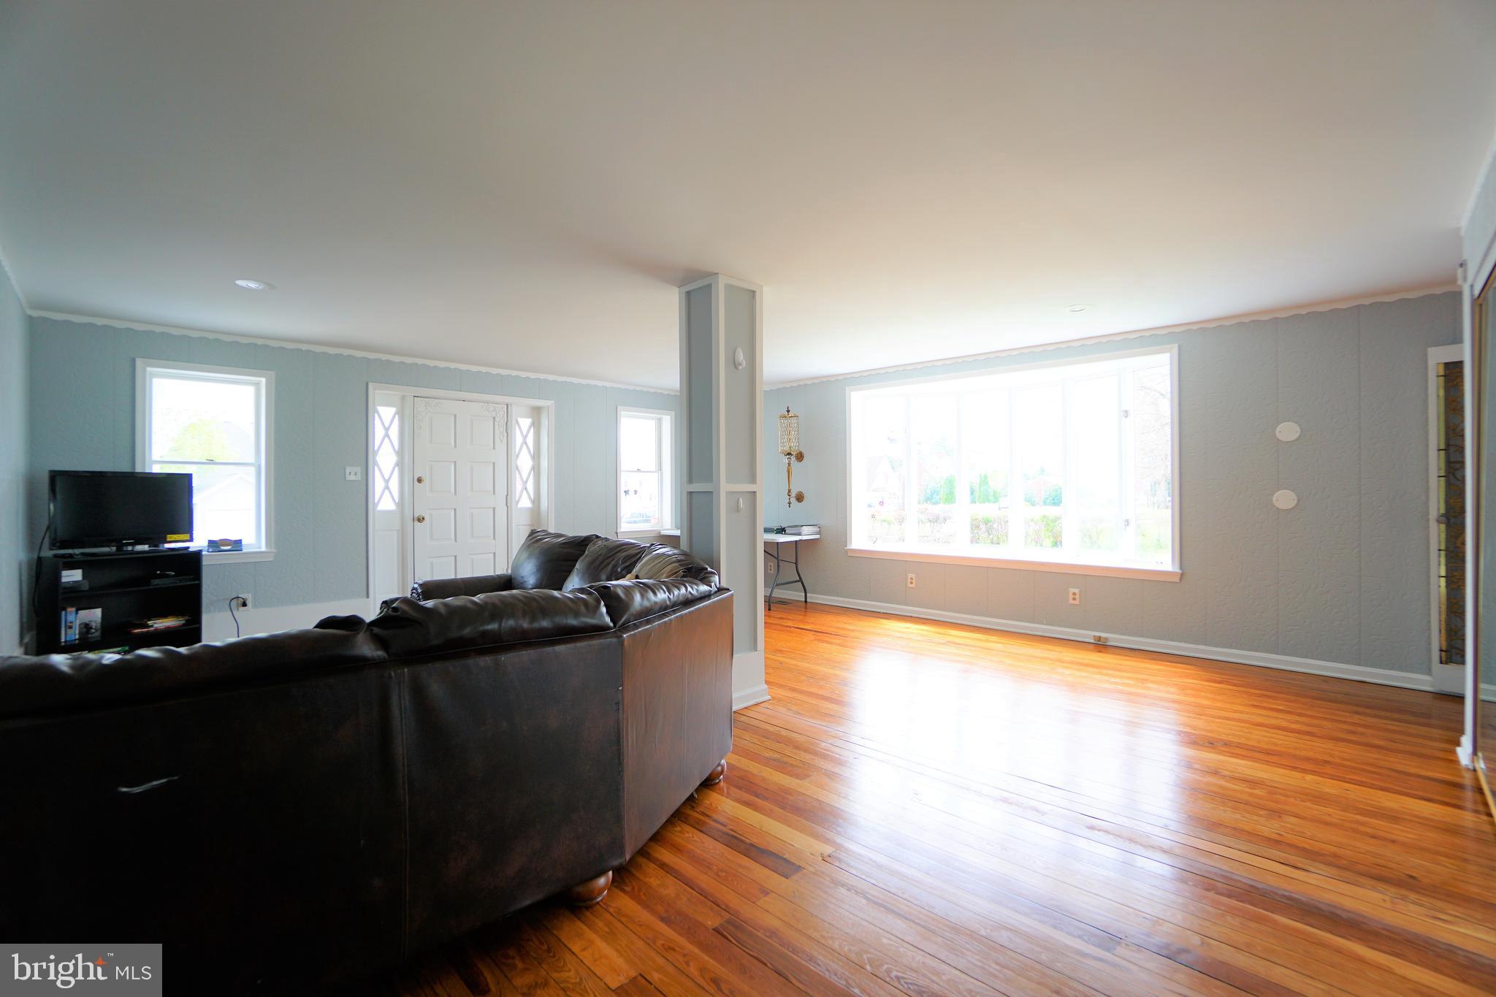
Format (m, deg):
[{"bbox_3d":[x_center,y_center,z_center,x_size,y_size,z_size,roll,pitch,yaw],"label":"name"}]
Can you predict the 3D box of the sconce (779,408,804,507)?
[{"bbox_3d":[0.468,-0.446,6.682,0.210,1.078,0.280,1,1,42],"label":"sconce"}]

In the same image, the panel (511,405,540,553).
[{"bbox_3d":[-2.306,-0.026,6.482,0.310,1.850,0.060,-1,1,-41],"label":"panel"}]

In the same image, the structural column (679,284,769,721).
[{"bbox_3d":[-0.150,-0.054,3.679,0.350,2.410,0.350,-1,1,-41],"label":"structural column"}]

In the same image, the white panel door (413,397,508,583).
[{"bbox_3d":[-2.730,0.091,5.960,0.830,2.050,0.060,0,0,-42],"label":"white panel door"}]

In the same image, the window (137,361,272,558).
[{"bbox_3d":[-4.124,-0.262,4.779,0.800,1.510,0.120,-1,1,-41],"label":"window"}]

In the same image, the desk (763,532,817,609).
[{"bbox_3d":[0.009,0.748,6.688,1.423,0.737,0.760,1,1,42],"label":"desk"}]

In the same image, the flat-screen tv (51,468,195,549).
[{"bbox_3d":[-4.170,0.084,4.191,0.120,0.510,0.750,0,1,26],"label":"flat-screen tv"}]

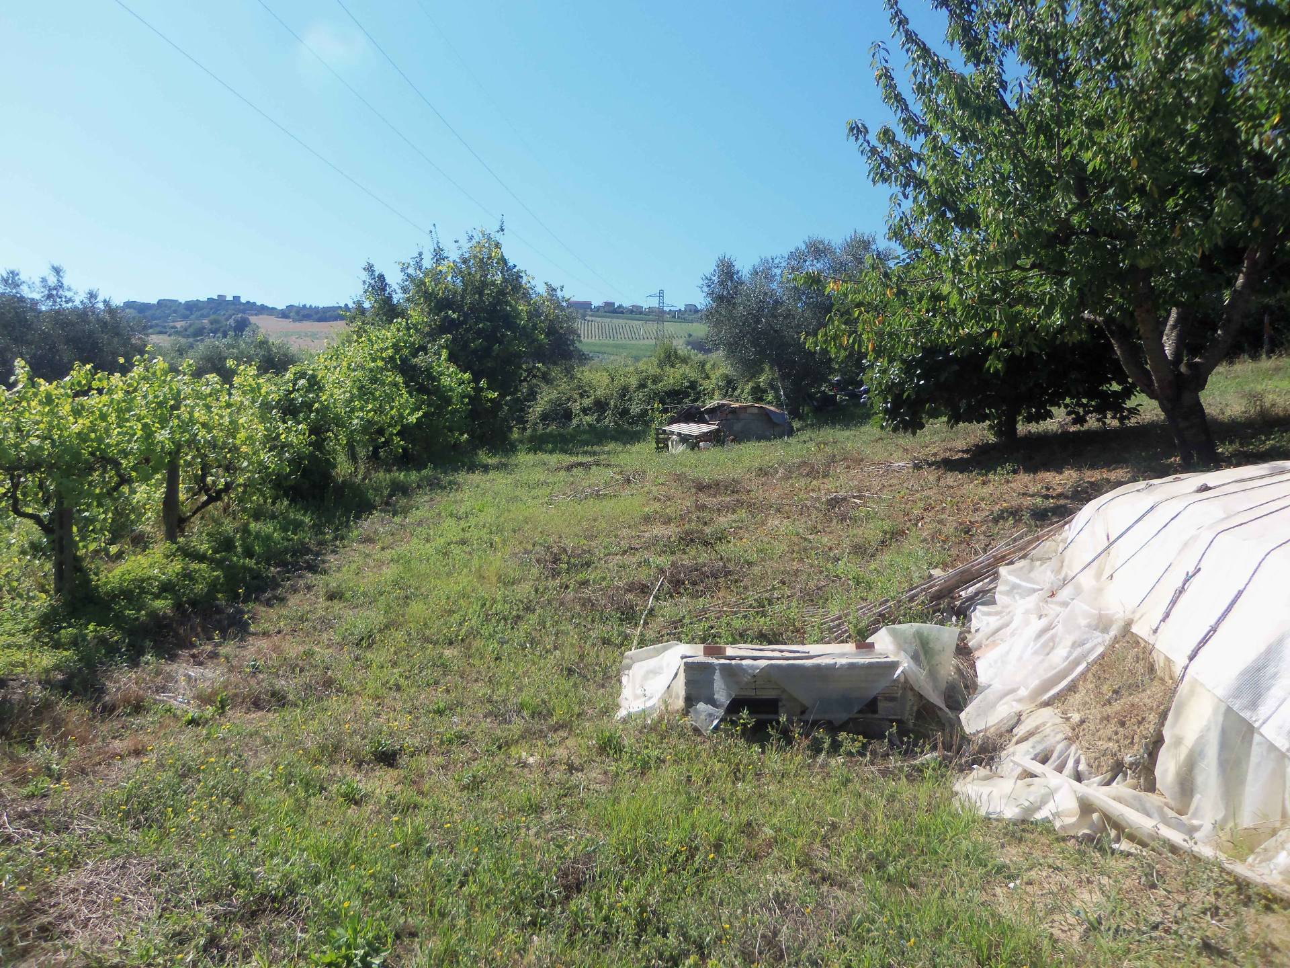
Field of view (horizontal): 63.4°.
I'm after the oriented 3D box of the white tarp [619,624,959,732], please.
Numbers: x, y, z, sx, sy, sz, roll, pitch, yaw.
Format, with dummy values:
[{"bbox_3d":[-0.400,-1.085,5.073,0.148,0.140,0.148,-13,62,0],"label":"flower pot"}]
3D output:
[{"bbox_3d":[0.735,1.042,5.700,1.750,0.460,0.750,0,7,0],"label":"white tarp"}]

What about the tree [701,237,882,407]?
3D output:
[{"bbox_3d":[3.424,-3.682,25.000,4.300,4.300,4.000,0,7,0],"label":"tree"}]

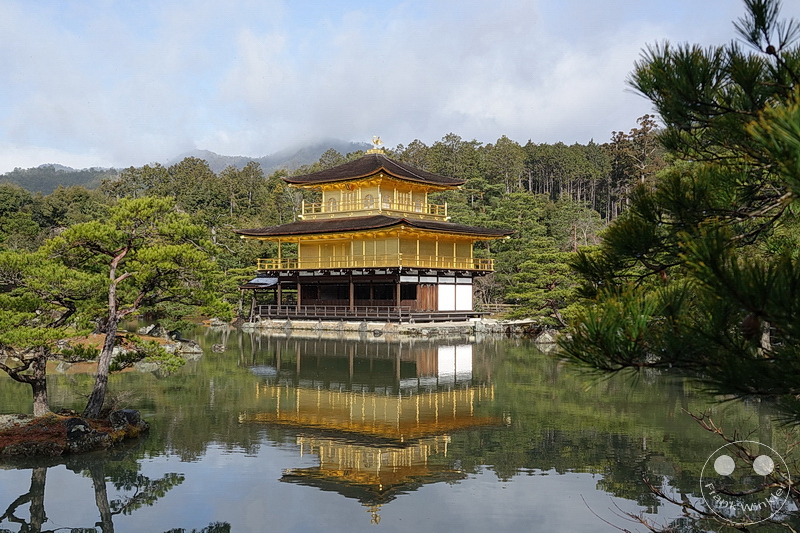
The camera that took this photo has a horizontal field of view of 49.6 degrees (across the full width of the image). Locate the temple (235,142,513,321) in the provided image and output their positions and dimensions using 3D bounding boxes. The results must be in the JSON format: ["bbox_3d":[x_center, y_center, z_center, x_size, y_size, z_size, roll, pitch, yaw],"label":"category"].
[{"bbox_3d":[-1.922,-2.604,64.757,16.500,13.100,13.100,-1,-2,40],"label":"temple"}]

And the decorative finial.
[{"bbox_3d":[-1.862,-9.037,64.915,0.950,1.270,0.980,-1,-2,40],"label":"decorative finial"}]

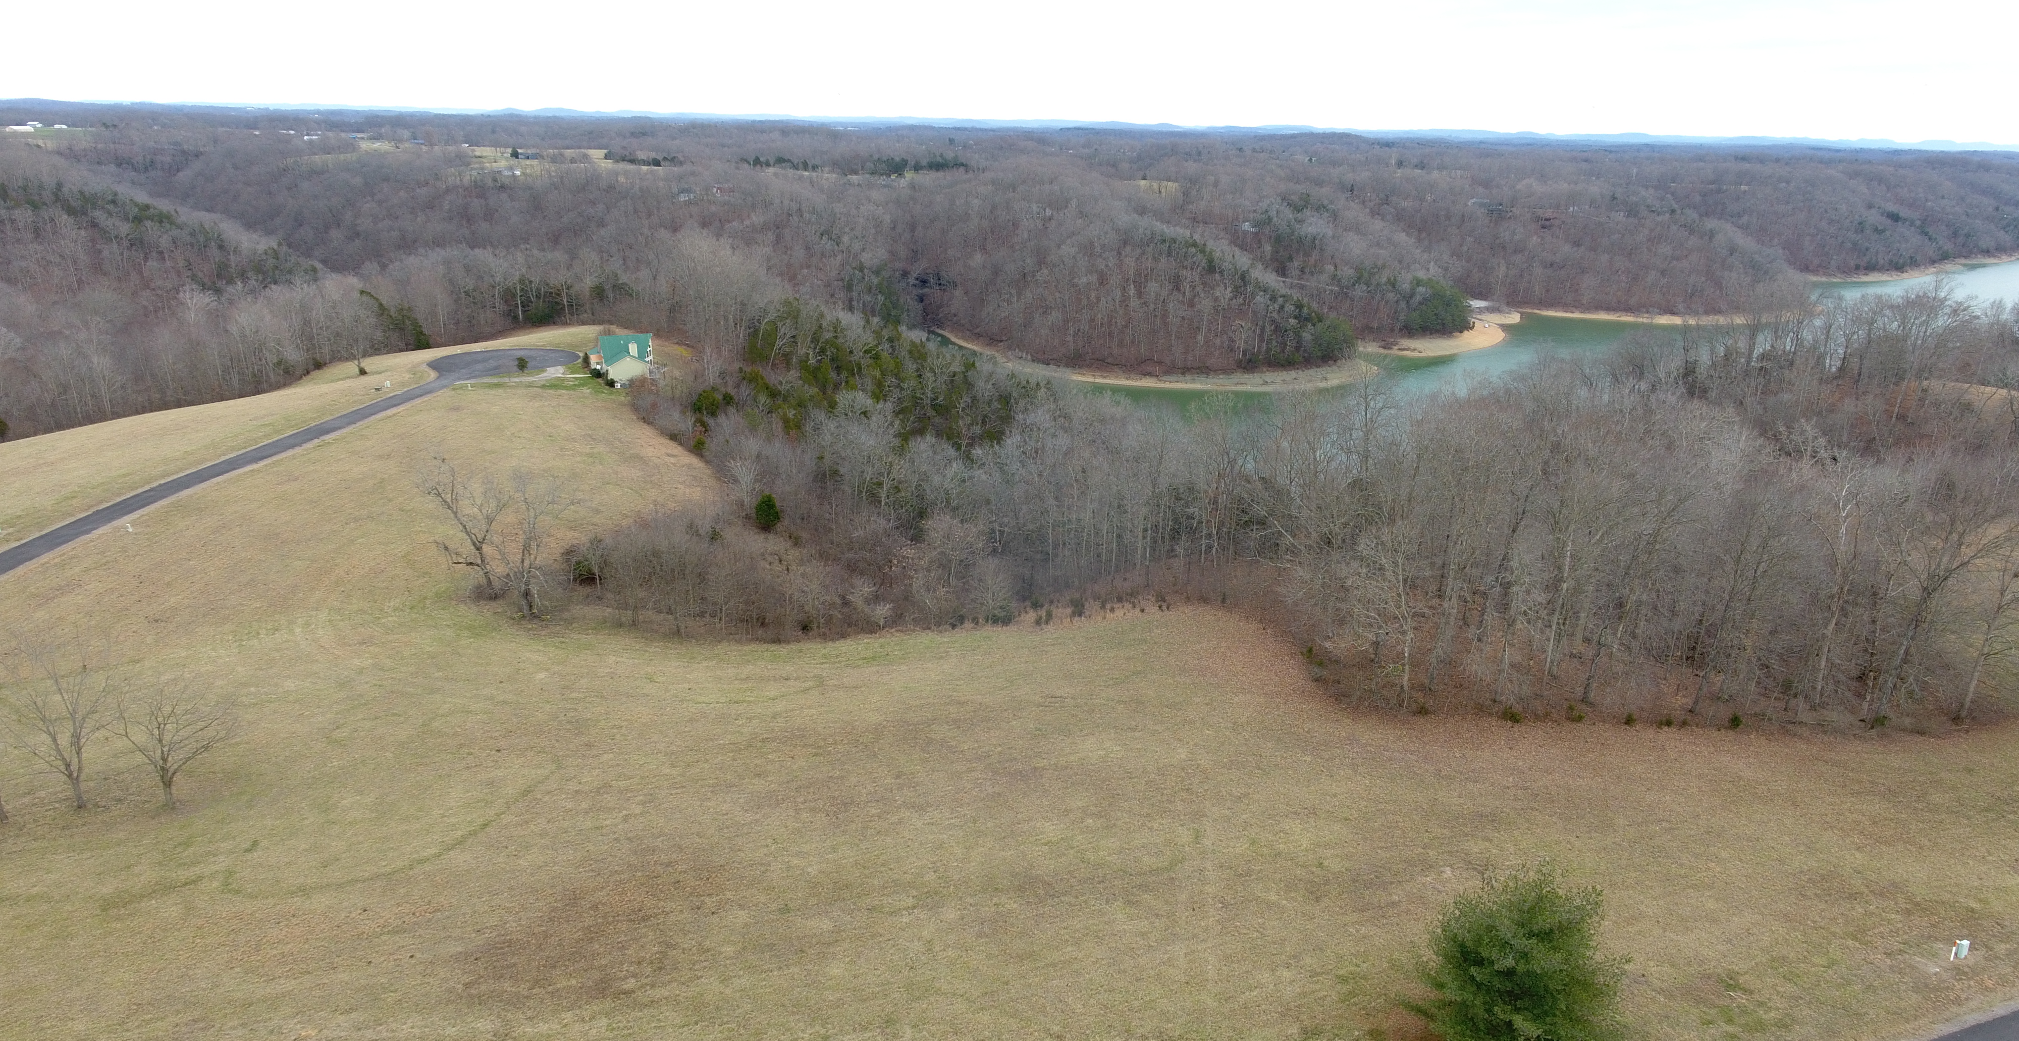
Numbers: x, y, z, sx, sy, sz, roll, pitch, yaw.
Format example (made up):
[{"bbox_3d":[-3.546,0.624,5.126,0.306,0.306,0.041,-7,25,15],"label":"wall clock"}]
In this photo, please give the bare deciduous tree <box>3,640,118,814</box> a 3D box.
[{"bbox_3d":[-67.740,14.823,83.711,6.300,12.870,6.300,-15,25,-40],"label":"bare deciduous tree"}]

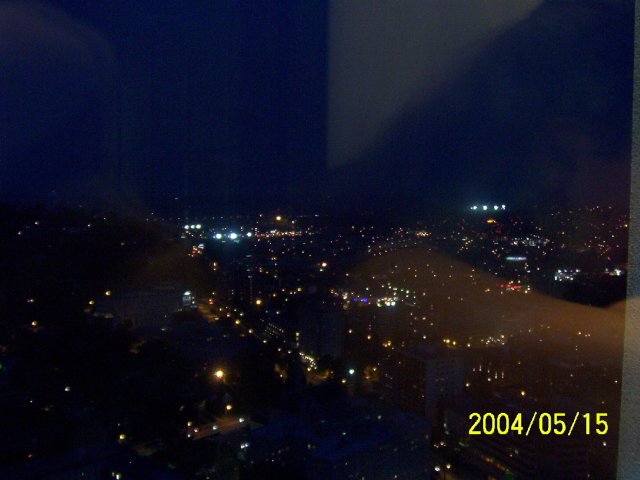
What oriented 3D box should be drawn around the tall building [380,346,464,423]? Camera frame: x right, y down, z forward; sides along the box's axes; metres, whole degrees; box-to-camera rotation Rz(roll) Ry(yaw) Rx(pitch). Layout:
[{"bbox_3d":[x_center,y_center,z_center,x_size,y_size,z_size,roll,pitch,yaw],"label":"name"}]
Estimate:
[{"bbox_3d":[58.599,81.583,387.371,25.626,39.400,46.846,-1,3,-27],"label":"tall building"}]

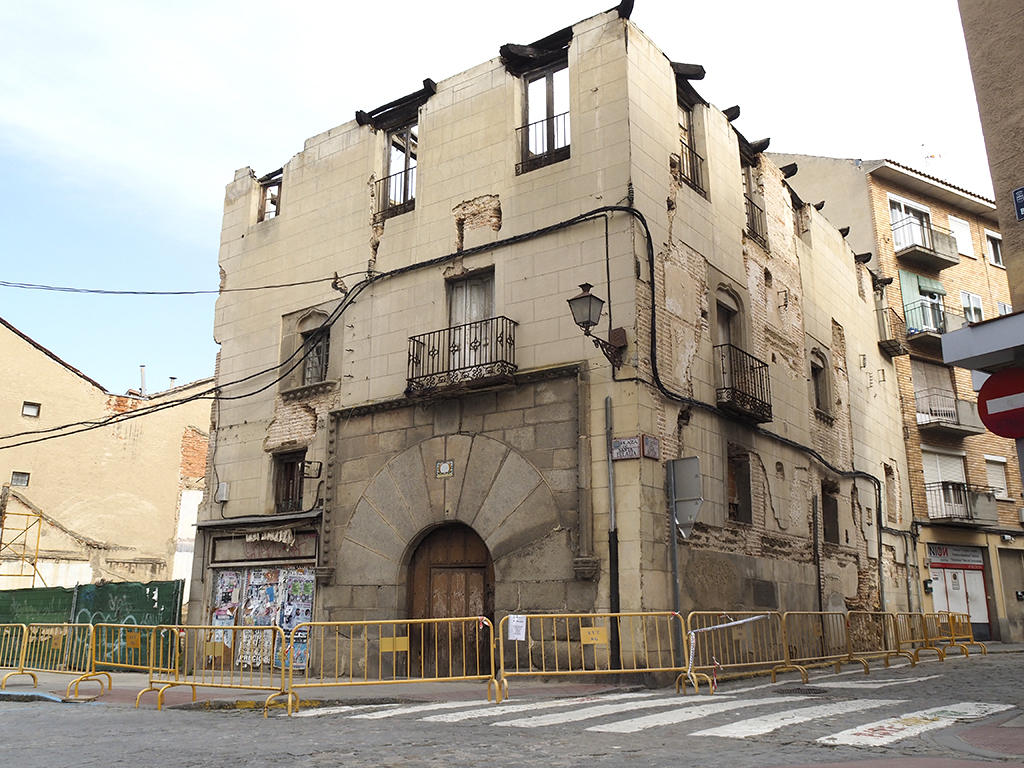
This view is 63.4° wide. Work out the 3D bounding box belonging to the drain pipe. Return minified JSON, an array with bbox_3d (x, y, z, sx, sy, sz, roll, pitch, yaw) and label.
[{"bbox_3d":[1.509,2.224,12.439,0.120,4.190,0.120,-10,-19,33],"label":"drain pipe"}]

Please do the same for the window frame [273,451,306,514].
[{"bbox_3d":[-4.498,2.017,16.916,0.920,1.210,0.170,-10,-19,33],"label":"window frame"}]

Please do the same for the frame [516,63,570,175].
[{"bbox_3d":[0.633,-4.925,15.416,1.130,2.160,0.190,-10,-19,33],"label":"frame"}]

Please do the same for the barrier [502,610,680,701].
[{"bbox_3d":[1.050,3.471,10.569,2.480,1.020,0.530,2,-16,-10],"label":"barrier"}]

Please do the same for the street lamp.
[{"bbox_3d":[1.341,-0.895,12.742,0.430,1.090,1.280,-10,-19,33],"label":"street lamp"}]

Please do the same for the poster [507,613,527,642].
[{"bbox_3d":[0.071,3.147,10.692,0.215,0.305,0.020,3,-16,-12],"label":"poster"}]

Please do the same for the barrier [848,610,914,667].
[{"bbox_3d":[6.773,4.794,15.438,0.500,1.040,2.480,-13,-20,40],"label":"barrier"}]

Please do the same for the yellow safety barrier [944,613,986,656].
[{"bbox_3d":[11.390,6.344,20.923,0.530,1.020,2.480,-11,-20,36],"label":"yellow safety barrier"}]

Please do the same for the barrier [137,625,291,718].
[{"bbox_3d":[-3.891,3.724,10.908,2.480,1.040,0.550,-9,-18,29],"label":"barrier"}]

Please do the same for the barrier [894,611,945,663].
[{"bbox_3d":[8.364,5.307,17.286,0.500,1.040,2.480,-11,-19,36],"label":"barrier"}]

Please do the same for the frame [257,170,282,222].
[{"bbox_3d":[-5.700,-4.375,19.750,1.010,1.220,0.180,-10,-19,33],"label":"frame"}]

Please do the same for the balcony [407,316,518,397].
[{"bbox_3d":[-0.902,-0.402,14.677,2.130,1.150,0.470,-10,-19,33],"label":"balcony"}]

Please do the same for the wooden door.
[{"bbox_3d":[-1.036,3.752,14.376,2.000,2.550,0.160,-10,-18,31],"label":"wooden door"}]

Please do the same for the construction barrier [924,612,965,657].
[{"bbox_3d":[9.848,5.786,18.995,0.530,1.020,2.480,-12,-20,36],"label":"construction barrier"}]

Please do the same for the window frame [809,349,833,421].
[{"bbox_3d":[7.437,0.068,20.130,0.300,1.500,1.200,-12,-20,38],"label":"window frame"}]

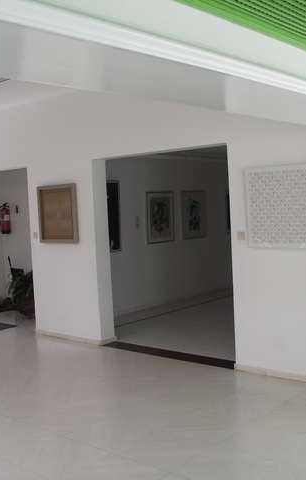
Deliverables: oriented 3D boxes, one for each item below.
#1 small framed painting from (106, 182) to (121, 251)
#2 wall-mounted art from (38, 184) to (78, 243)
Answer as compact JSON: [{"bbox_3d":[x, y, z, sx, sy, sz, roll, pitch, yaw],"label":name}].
[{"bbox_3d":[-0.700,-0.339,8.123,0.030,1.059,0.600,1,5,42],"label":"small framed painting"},{"bbox_3d":[-1.179,-0.316,6.892,0.659,0.712,0.040,1,5,38],"label":"wall-mounted art"}]

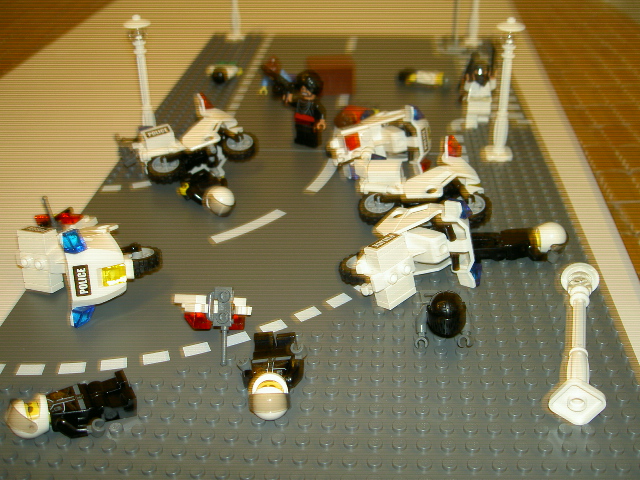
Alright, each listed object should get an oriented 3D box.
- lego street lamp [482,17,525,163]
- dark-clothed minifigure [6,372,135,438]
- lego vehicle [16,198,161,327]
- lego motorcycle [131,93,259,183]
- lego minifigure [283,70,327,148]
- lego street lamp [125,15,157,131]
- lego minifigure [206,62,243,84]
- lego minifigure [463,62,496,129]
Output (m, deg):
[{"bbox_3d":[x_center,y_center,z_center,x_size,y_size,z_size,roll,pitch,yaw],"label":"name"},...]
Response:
[{"bbox_3d":[0.104,-0.084,0.405,0.016,0.080,0.016,0,33,5],"label":"lego street lamp"},{"bbox_3d":[-0.084,0.055,0.241,0.043,0.014,0.021,-10,28,-21],"label":"dark-clothed minifigure"},{"bbox_3d":[-0.100,0.005,0.301,0.063,0.043,0.048,7,24,13],"label":"lego vehicle"},{"bbox_3d":[-0.077,-0.064,0.419,0.066,0.038,0.046,-19,45,-27],"label":"lego motorcycle"},{"bbox_3d":[-0.008,-0.079,0.433,0.024,0.045,0.016,17,36,26],"label":"lego minifigure"},{"bbox_3d":[-0.104,-0.093,0.429,0.016,0.080,0.016,3,33,4],"label":"lego street lamp"},{"bbox_3d":[-0.073,-0.131,0.553,0.025,0.013,0.036,3,31,6],"label":"lego minifigure"},{"bbox_3d":[0.101,-0.093,0.460,0.022,0.040,0.015,-4,32,-3],"label":"lego minifigure"}]

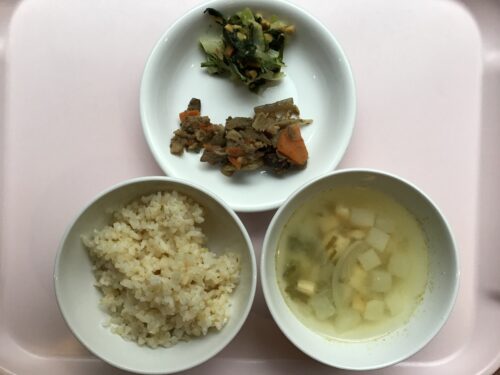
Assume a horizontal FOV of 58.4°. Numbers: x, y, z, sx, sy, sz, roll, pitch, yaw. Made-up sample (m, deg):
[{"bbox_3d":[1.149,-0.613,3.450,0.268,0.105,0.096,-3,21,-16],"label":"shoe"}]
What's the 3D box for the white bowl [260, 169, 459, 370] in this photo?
[{"bbox_3d":[0.068,0.050,0.306,0.125,0.057,0.125,0,90,-1],"label":"white bowl"}]

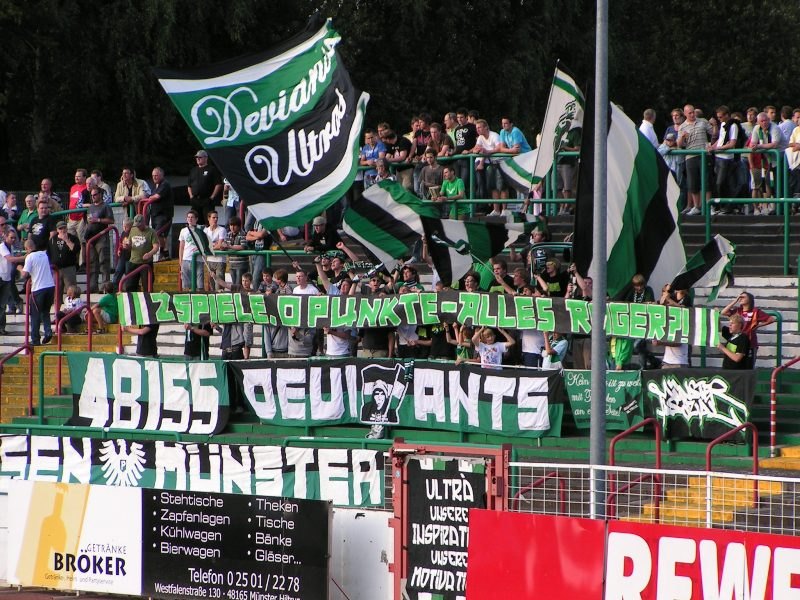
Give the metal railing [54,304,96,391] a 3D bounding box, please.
[{"bbox_3d":[-5.143,0.783,79.000,0.080,1.420,0.720,1,1,45],"label":"metal railing"}]

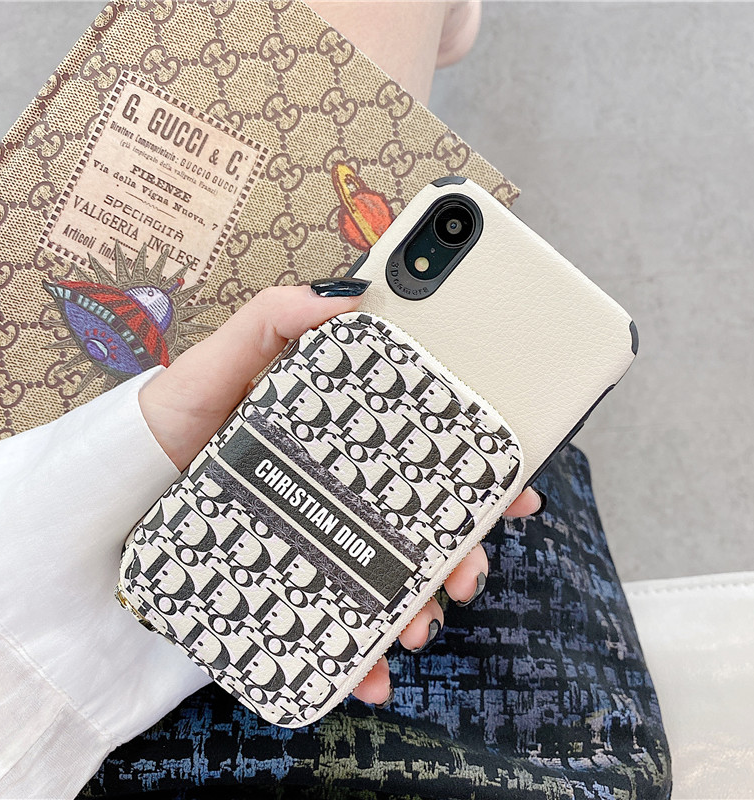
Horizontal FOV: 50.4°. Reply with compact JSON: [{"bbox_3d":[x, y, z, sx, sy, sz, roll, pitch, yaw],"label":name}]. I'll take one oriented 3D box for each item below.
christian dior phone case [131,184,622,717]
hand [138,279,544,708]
[{"bbox_3d":[0.002,0.015,0.234,0.080,0.027,0.156,41,88,-4],"label":"christian dior phone case"},{"bbox_3d":[-0.012,0.024,0.250,0.120,0.065,0.100,42,88,-4],"label":"hand"}]

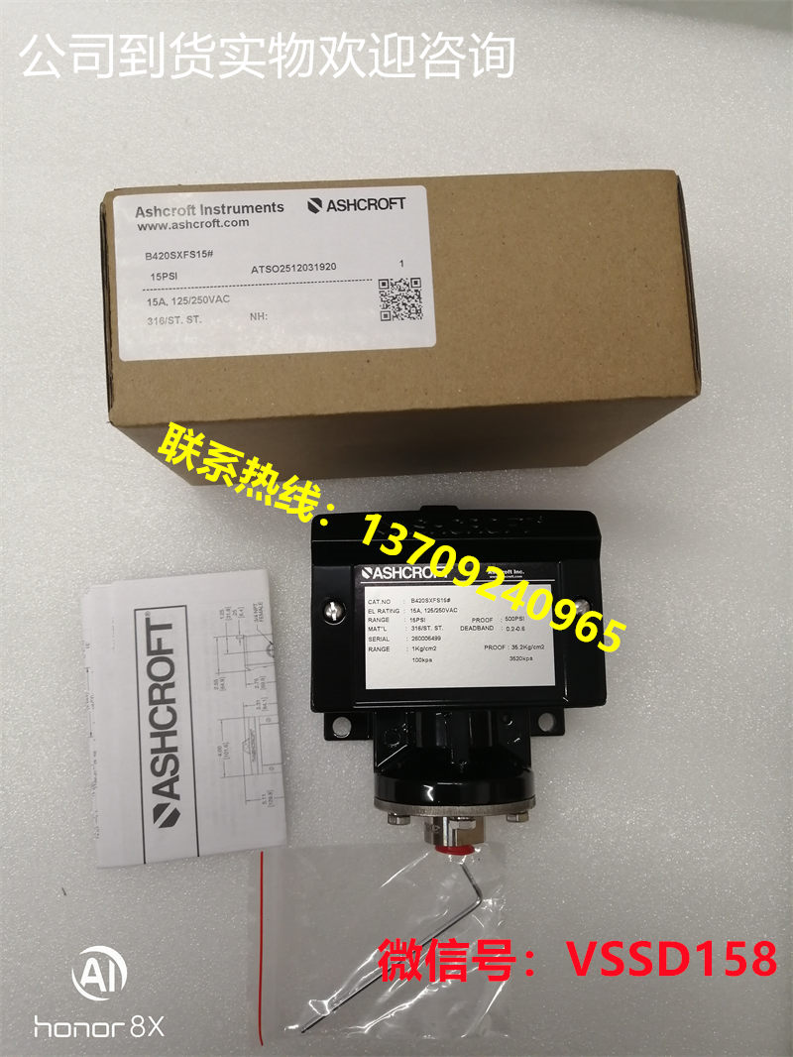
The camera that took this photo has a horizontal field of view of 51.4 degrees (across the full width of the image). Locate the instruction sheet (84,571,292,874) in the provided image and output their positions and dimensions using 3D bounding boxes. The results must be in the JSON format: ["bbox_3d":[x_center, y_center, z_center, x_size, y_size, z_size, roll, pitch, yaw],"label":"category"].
[{"bbox_3d":[-0.084,0.074,0.326,0.072,0.003,0.109,-5,85,-3],"label":"instruction sheet"}]

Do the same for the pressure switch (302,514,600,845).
[{"bbox_3d":[0.022,0.056,0.310,0.102,0.065,0.123,-1,85,-3],"label":"pressure switch"}]

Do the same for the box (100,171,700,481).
[{"bbox_3d":[-0.001,-0.061,0.293,0.167,0.118,0.068,-3,85,-3],"label":"box"}]

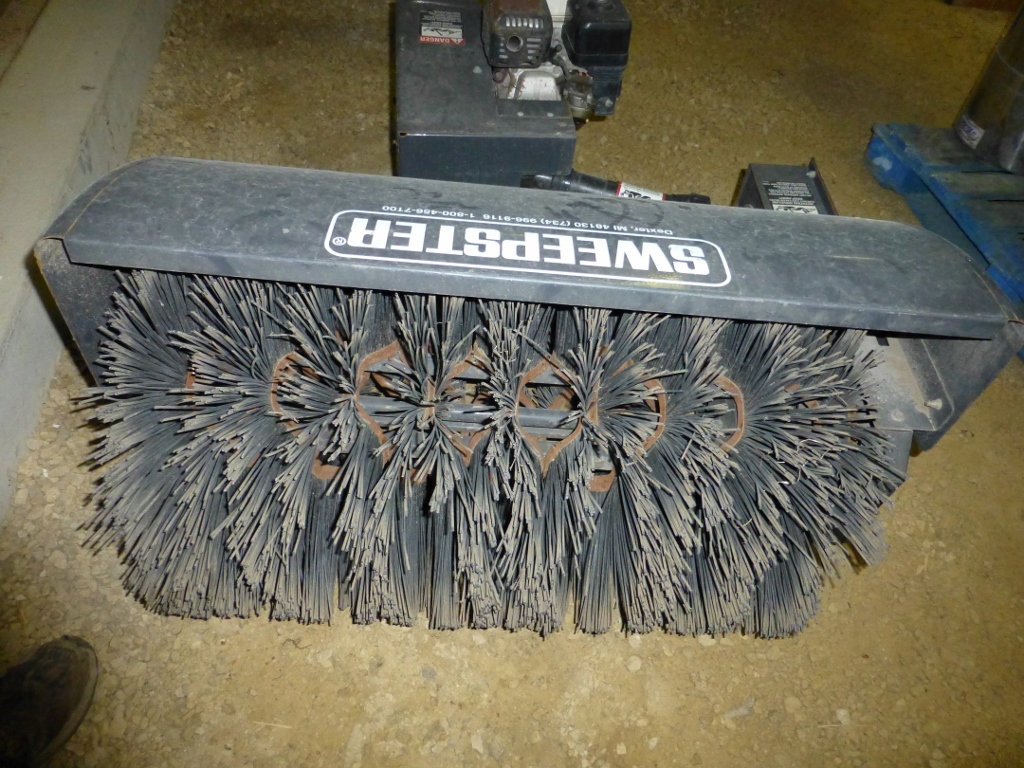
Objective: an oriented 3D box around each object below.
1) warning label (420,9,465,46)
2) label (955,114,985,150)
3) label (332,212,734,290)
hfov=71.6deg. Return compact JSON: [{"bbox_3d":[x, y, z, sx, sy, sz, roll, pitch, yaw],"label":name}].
[{"bbox_3d":[-0.124,-0.631,1.257,0.080,0.005,0.110,-2,55,-9],"label":"warning label"},{"bbox_3d":[1.223,-0.680,1.903,0.008,0.050,0.110,2,47,-6],"label":"label"},{"bbox_3d":[0.021,-0.142,0.746,0.420,0.005,0.083,3,46,-5],"label":"label"}]

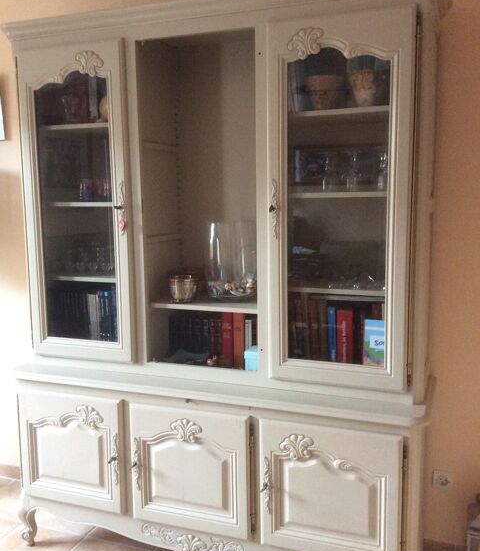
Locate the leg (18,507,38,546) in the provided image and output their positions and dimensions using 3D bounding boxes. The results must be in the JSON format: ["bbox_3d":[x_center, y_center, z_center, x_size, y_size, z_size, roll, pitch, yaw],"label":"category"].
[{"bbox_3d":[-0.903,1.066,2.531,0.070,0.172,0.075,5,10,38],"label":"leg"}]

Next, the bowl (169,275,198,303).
[{"bbox_3d":[-0.227,0.053,2.361,0.113,0.094,0.113,-1,8,0],"label":"bowl"}]

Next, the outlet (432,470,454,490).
[{"bbox_3d":[0.802,0.810,2.340,0.079,0.079,0.014,2,8,20],"label":"outlet"}]

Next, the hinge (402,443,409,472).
[{"bbox_3d":[0.534,0.588,1.914,0.016,0.102,0.016,2,8,20],"label":"hinge"}]

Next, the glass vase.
[{"bbox_3d":[-0.024,-0.063,2.416,0.210,0.303,0.210,-1,8,0],"label":"glass vase"}]

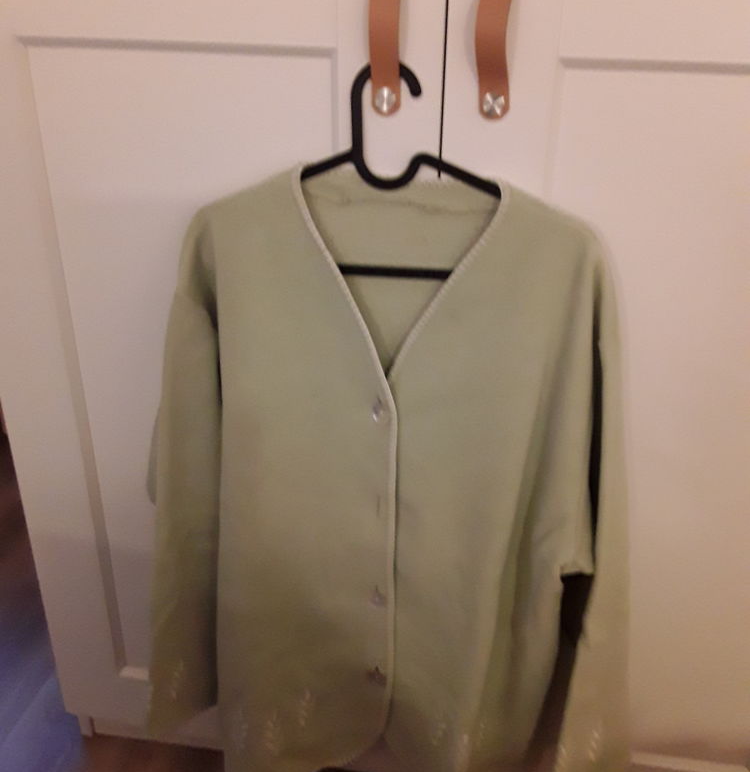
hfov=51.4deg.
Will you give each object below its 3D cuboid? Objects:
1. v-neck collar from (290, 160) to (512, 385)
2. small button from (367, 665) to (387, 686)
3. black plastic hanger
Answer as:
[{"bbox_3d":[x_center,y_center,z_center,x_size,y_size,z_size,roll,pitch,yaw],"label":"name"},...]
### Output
[{"bbox_3d":[0.020,-0.103,0.761,0.208,0.215,0.045,5,26,8],"label":"v-neck collar"},{"bbox_3d":[0.002,0.361,0.969,0.021,0.021,0.005,5,26,8],"label":"small button"},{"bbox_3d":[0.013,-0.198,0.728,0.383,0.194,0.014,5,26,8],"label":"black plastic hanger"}]

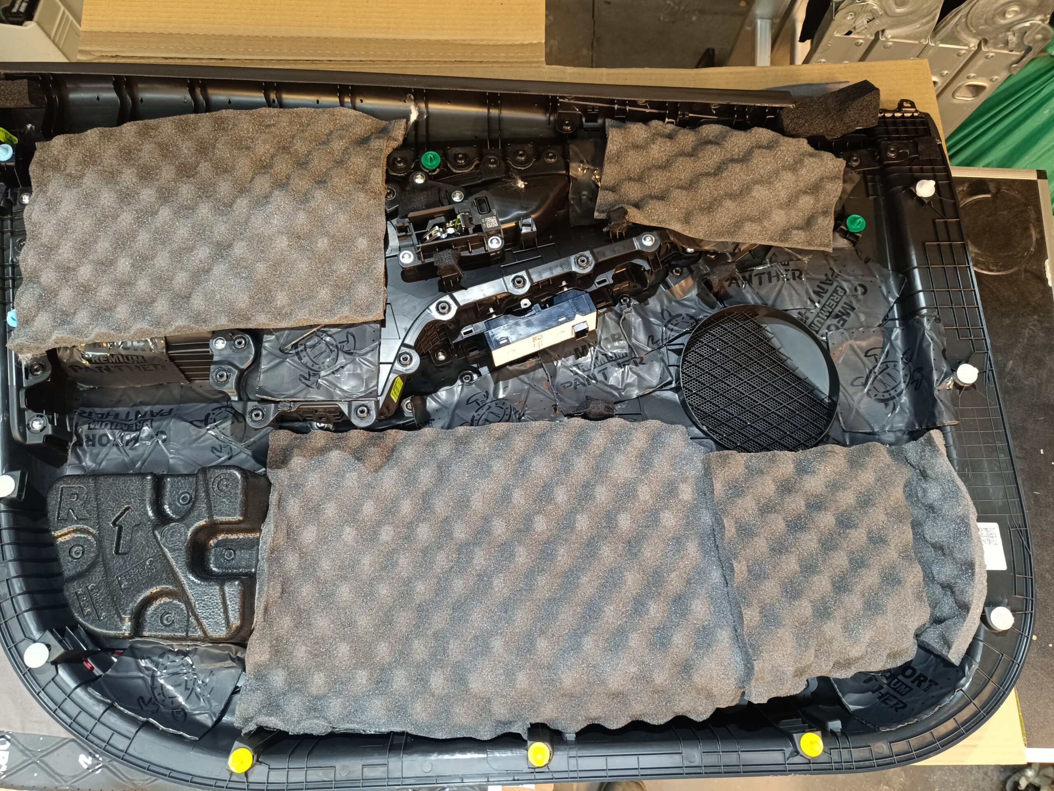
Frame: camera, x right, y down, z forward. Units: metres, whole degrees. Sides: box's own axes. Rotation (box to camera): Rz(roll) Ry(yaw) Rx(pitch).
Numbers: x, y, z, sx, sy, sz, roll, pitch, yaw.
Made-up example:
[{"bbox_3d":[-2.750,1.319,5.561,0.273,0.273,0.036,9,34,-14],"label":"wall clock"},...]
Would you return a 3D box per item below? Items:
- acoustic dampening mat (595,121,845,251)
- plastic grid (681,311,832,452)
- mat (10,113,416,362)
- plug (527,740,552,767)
[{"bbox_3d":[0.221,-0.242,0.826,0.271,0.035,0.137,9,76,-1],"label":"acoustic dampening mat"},{"bbox_3d":[0.237,-0.012,0.756,0.164,0.031,0.164,1,71,-3],"label":"plastic grid"},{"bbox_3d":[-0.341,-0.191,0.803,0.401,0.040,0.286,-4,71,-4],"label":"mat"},{"bbox_3d":[0.011,0.304,0.620,0.021,0.017,0.021,1,71,-3],"label":"plug"}]

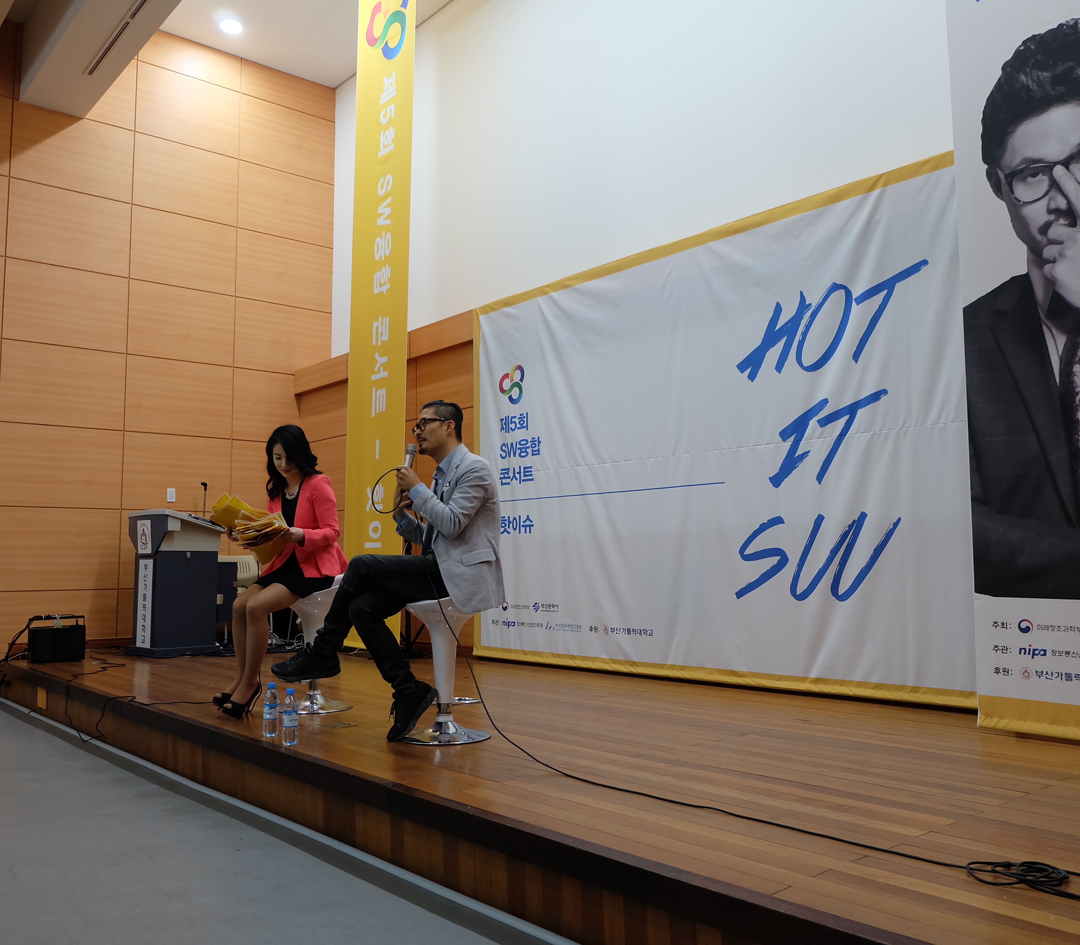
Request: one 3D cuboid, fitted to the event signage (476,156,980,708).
[{"bbox_3d":[0.822,-0.097,5.876,0.040,2.710,4.004,4,-7,-42],"label":"event signage"}]

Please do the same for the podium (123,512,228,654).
[{"bbox_3d":[-3.040,0.905,7.802,0.570,1.140,0.860,4,-7,-38],"label":"podium"}]

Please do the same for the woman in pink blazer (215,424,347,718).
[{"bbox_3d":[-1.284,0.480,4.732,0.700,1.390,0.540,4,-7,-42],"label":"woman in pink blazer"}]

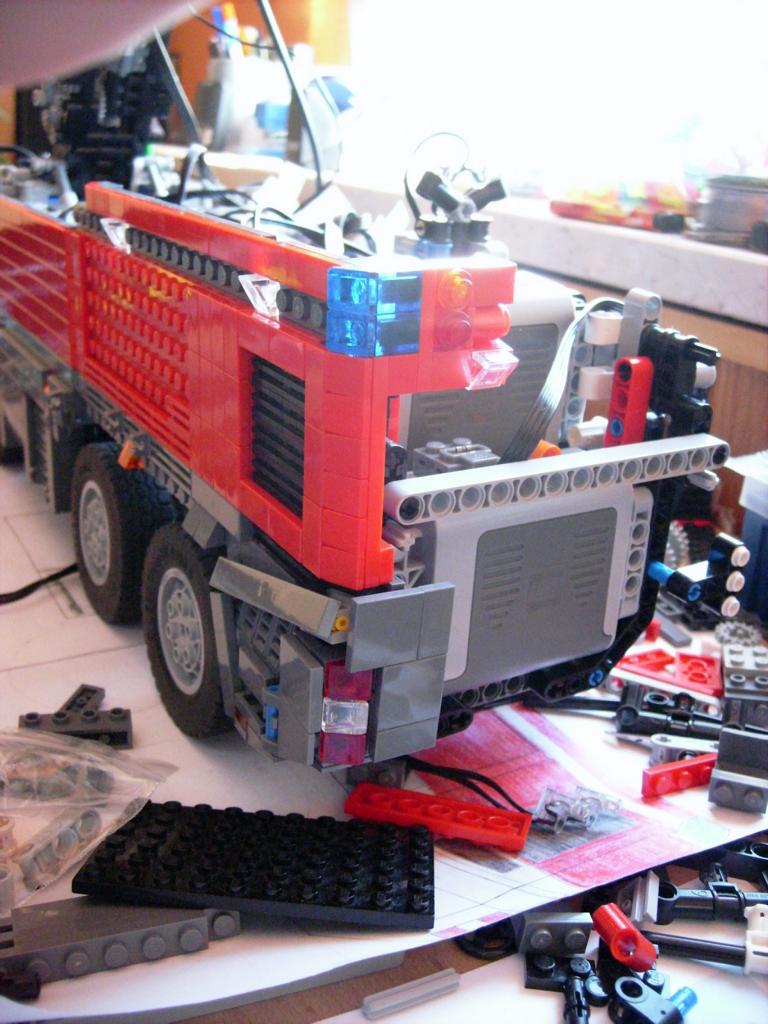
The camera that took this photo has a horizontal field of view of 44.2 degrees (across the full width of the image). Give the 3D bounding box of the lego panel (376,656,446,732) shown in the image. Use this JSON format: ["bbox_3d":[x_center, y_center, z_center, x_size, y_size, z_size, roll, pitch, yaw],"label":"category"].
[{"bbox_3d":[0.006,0.039,0.209,0.016,0.016,0.003,-6,23,-30],"label":"lego panel"}]

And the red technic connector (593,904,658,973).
[{"bbox_3d":[0.058,0.103,0.229,0.007,0.008,0.016,-48,29,-3],"label":"red technic connector"}]

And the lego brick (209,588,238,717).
[{"bbox_3d":[-0.039,0.036,0.241,0.004,0.032,0.008,-10,10,-29],"label":"lego brick"}]

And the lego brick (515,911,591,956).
[{"bbox_3d":[0.040,0.098,0.220,0.016,0.008,0.005,5,14,-10],"label":"lego brick"}]

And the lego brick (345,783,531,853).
[{"bbox_3d":[0.015,0.082,0.254,0.048,0.005,0.016,7,5,14],"label":"lego brick"}]

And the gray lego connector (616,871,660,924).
[{"bbox_3d":[0.063,0.096,0.235,0.009,0.013,0.005,-5,22,-22],"label":"gray lego connector"}]

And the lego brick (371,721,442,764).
[{"bbox_3d":[0.004,0.050,0.212,0.016,0.008,0.003,-6,23,-30],"label":"lego brick"}]

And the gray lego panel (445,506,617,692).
[{"bbox_3d":[0.039,0.022,0.248,0.052,0.044,0.006,-10,26,-29],"label":"gray lego panel"}]

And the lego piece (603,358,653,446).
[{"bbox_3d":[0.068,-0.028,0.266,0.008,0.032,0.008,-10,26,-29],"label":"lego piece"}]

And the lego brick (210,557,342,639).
[{"bbox_3d":[-0.025,0.019,0.215,0.032,0.008,0.003,19,2,29],"label":"lego brick"}]

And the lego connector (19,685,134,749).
[{"bbox_3d":[-0.093,0.061,0.287,0.032,0.009,0.023,-1,20,-11],"label":"lego connector"}]

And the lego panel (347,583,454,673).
[{"bbox_3d":[0.004,0.025,0.201,0.024,0.016,0.003,-6,23,-30],"label":"lego panel"}]

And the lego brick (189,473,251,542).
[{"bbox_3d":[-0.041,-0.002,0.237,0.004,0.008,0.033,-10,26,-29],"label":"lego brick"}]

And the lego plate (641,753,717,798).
[{"bbox_3d":[0.085,0.076,0.270,0.024,0.008,0.005,-5,20,-23],"label":"lego plate"}]

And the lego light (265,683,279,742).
[{"bbox_3d":[-0.025,0.046,0.216,0.005,0.013,0.005,-9,23,-30],"label":"lego light"}]

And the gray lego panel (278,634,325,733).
[{"bbox_3d":[-0.018,0.037,0.204,0.003,0.016,0.016,-10,26,-29],"label":"gray lego panel"}]

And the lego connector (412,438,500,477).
[{"bbox_3d":[0.017,-0.011,0.225,0.016,0.008,0.016,-10,26,-29],"label":"lego connector"}]

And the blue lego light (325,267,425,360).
[{"bbox_3d":[-0.002,-0.038,0.178,0.017,0.016,0.009,-9,23,-30],"label":"blue lego light"}]

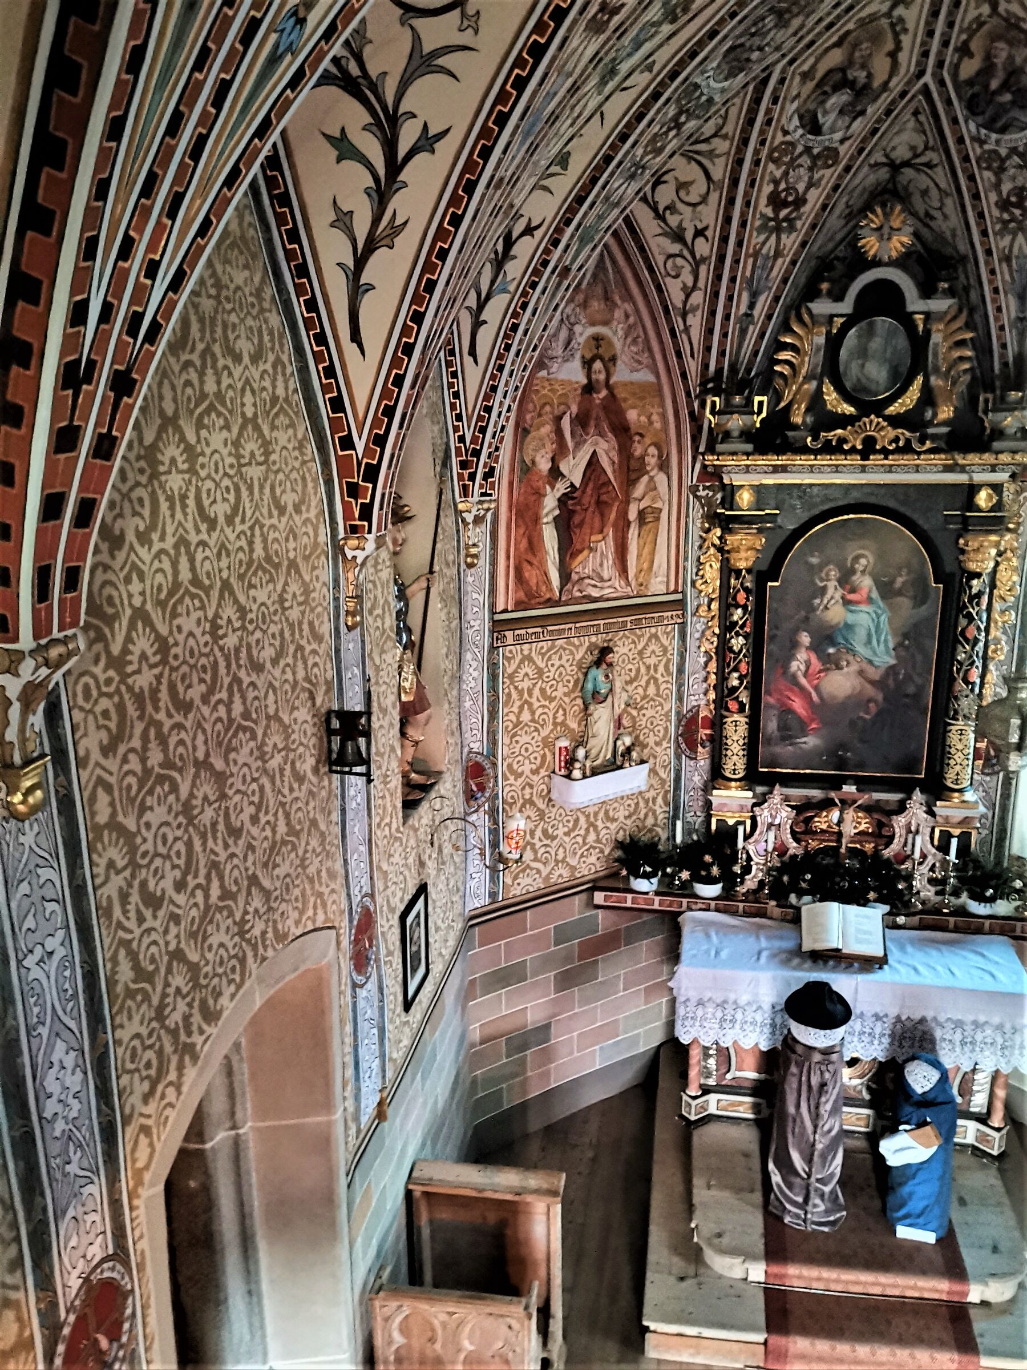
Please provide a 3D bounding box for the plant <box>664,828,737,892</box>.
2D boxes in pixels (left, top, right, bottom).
[{"bbox_3d":[1.068,0.992,6.086,0.360,0.300,0.280,2,17,9],"label":"plant"}]

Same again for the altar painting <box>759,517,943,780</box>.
[{"bbox_3d":[1.831,-0.193,5.834,0.895,1.454,0.050,2,17,9],"label":"altar painting"}]

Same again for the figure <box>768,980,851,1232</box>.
[{"bbox_3d":[1.452,1.999,5.165,0.360,1.305,0.330,3,18,12],"label":"figure"}]

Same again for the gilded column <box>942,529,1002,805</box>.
[{"bbox_3d":[2.412,-0.071,5.652,0.200,1.435,0.200,2,17,9],"label":"gilded column"}]

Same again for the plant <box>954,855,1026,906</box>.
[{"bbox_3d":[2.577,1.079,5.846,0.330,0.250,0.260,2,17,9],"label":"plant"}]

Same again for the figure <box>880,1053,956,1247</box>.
[{"bbox_3d":[1.969,2.163,5.146,0.300,0.985,0.330,6,19,23],"label":"figure"}]

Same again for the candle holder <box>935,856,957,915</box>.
[{"bbox_3d":[2.354,1.098,5.817,0.085,0.270,0.085,2,17,9],"label":"candle holder"}]

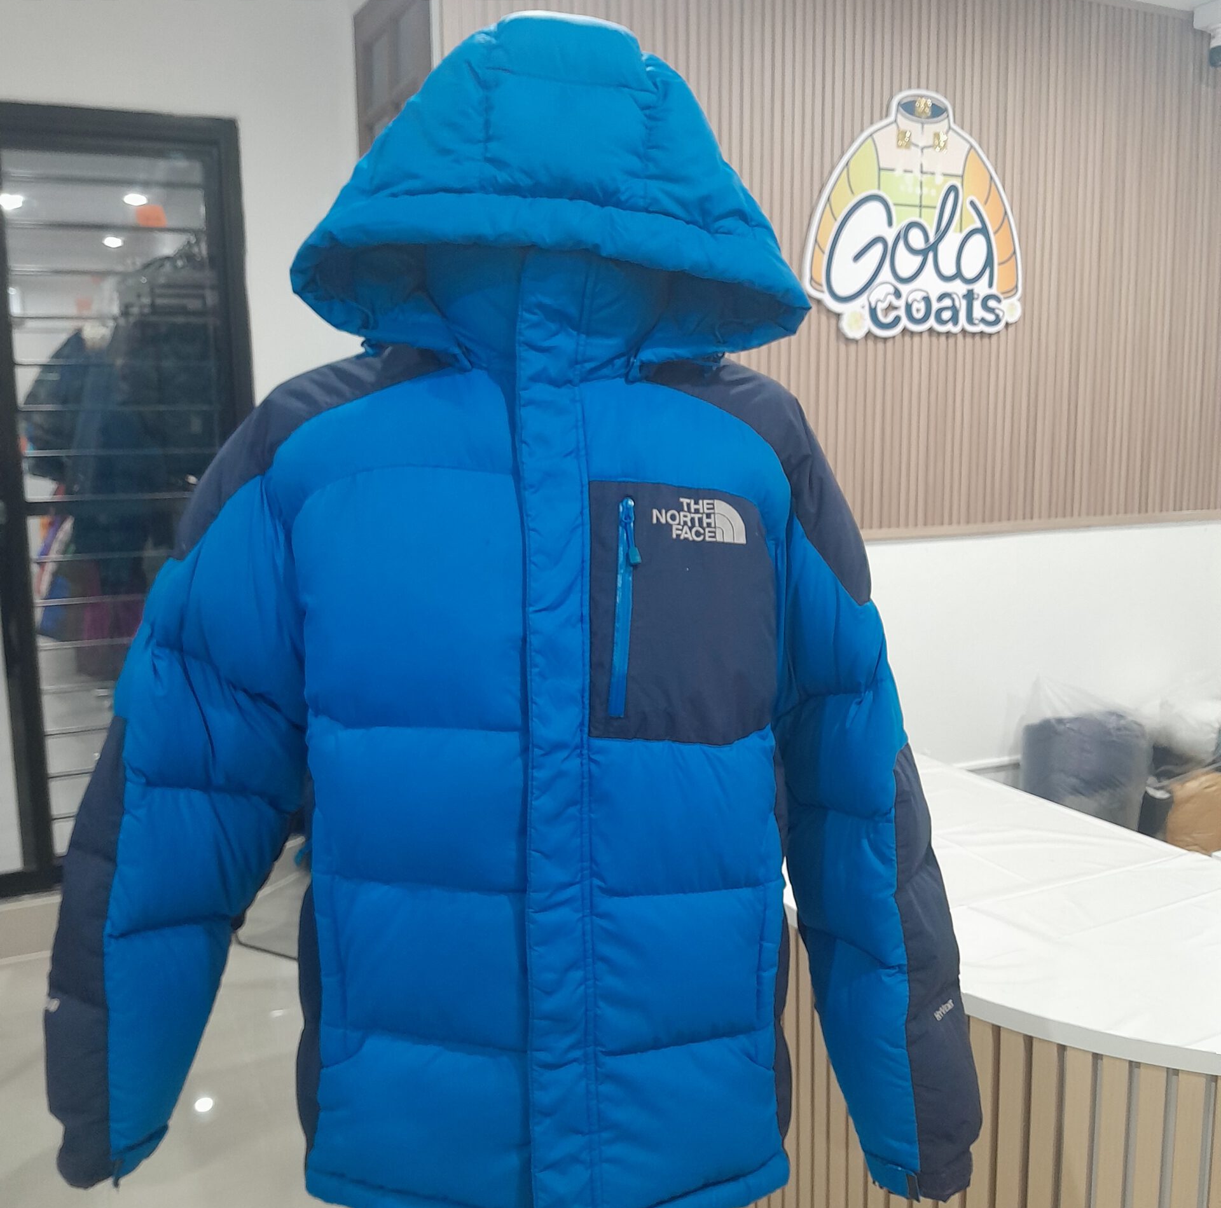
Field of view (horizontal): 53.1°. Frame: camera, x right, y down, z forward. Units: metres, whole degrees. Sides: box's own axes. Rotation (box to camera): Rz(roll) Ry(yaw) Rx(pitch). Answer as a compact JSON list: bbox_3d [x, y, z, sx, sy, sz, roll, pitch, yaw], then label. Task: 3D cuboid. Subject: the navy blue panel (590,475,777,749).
[{"bbox_3d":[0.053,0.006,0.885,0.145,0.190,0.045,-2,7,-13],"label":"navy blue panel"}]

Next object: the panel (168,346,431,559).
[{"bbox_3d":[-0.238,-0.118,0.960,0.200,0.160,0.140,1,7,8],"label":"panel"}]

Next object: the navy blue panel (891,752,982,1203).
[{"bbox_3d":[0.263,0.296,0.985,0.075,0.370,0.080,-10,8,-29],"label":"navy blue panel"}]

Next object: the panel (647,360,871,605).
[{"bbox_3d":[0.116,-0.094,0.960,0.165,0.180,0.140,-2,8,-15],"label":"panel"}]

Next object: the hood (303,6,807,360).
[{"bbox_3d":[-0.045,-0.310,0.920,0.370,0.265,0.270,-1,7,-4],"label":"hood"}]

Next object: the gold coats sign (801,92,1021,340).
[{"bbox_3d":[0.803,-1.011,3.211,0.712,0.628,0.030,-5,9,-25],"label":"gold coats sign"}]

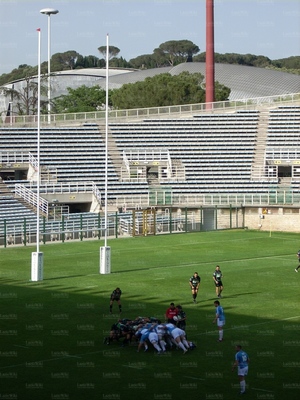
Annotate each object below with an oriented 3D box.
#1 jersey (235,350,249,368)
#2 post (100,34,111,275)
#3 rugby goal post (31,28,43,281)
[{"bbox_3d":[3.297,5.711,46.700,0.530,0.680,0.330,-1,3,-34],"label":"jersey"},{"bbox_3d":[-2.850,-3.008,85.400,0.480,15.600,0.500,3,4,45],"label":"post"},{"bbox_3d":[-6.959,-2.805,81.400,0.480,15.600,0.500,3,4,45],"label":"rugby goal post"}]

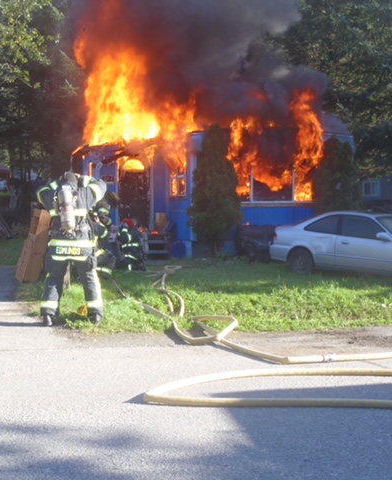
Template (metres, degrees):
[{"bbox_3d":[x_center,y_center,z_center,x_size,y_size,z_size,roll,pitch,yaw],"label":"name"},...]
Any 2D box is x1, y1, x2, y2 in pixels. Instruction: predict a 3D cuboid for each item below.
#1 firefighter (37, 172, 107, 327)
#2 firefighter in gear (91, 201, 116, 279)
[{"bbox_3d":[-1.480,0.110,8.350,0.830,1.820,0.620,0,3,2],"label":"firefighter"},{"bbox_3d":[-1.620,0.000,11.800,0.750,1.380,0.650,1,3,9],"label":"firefighter in gear"}]

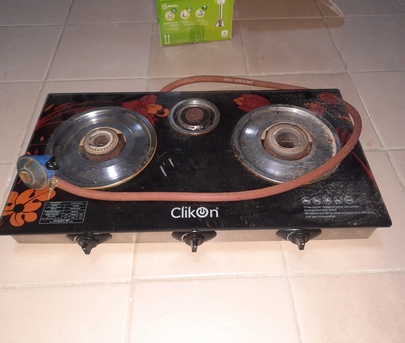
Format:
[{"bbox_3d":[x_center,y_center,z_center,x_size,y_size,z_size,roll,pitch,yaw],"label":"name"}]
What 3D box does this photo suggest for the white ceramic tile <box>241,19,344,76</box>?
[{"bbox_3d":[0.283,-0.412,1.077,0.297,0.012,0.297,-2,54,-2],"label":"white ceramic tile"}]

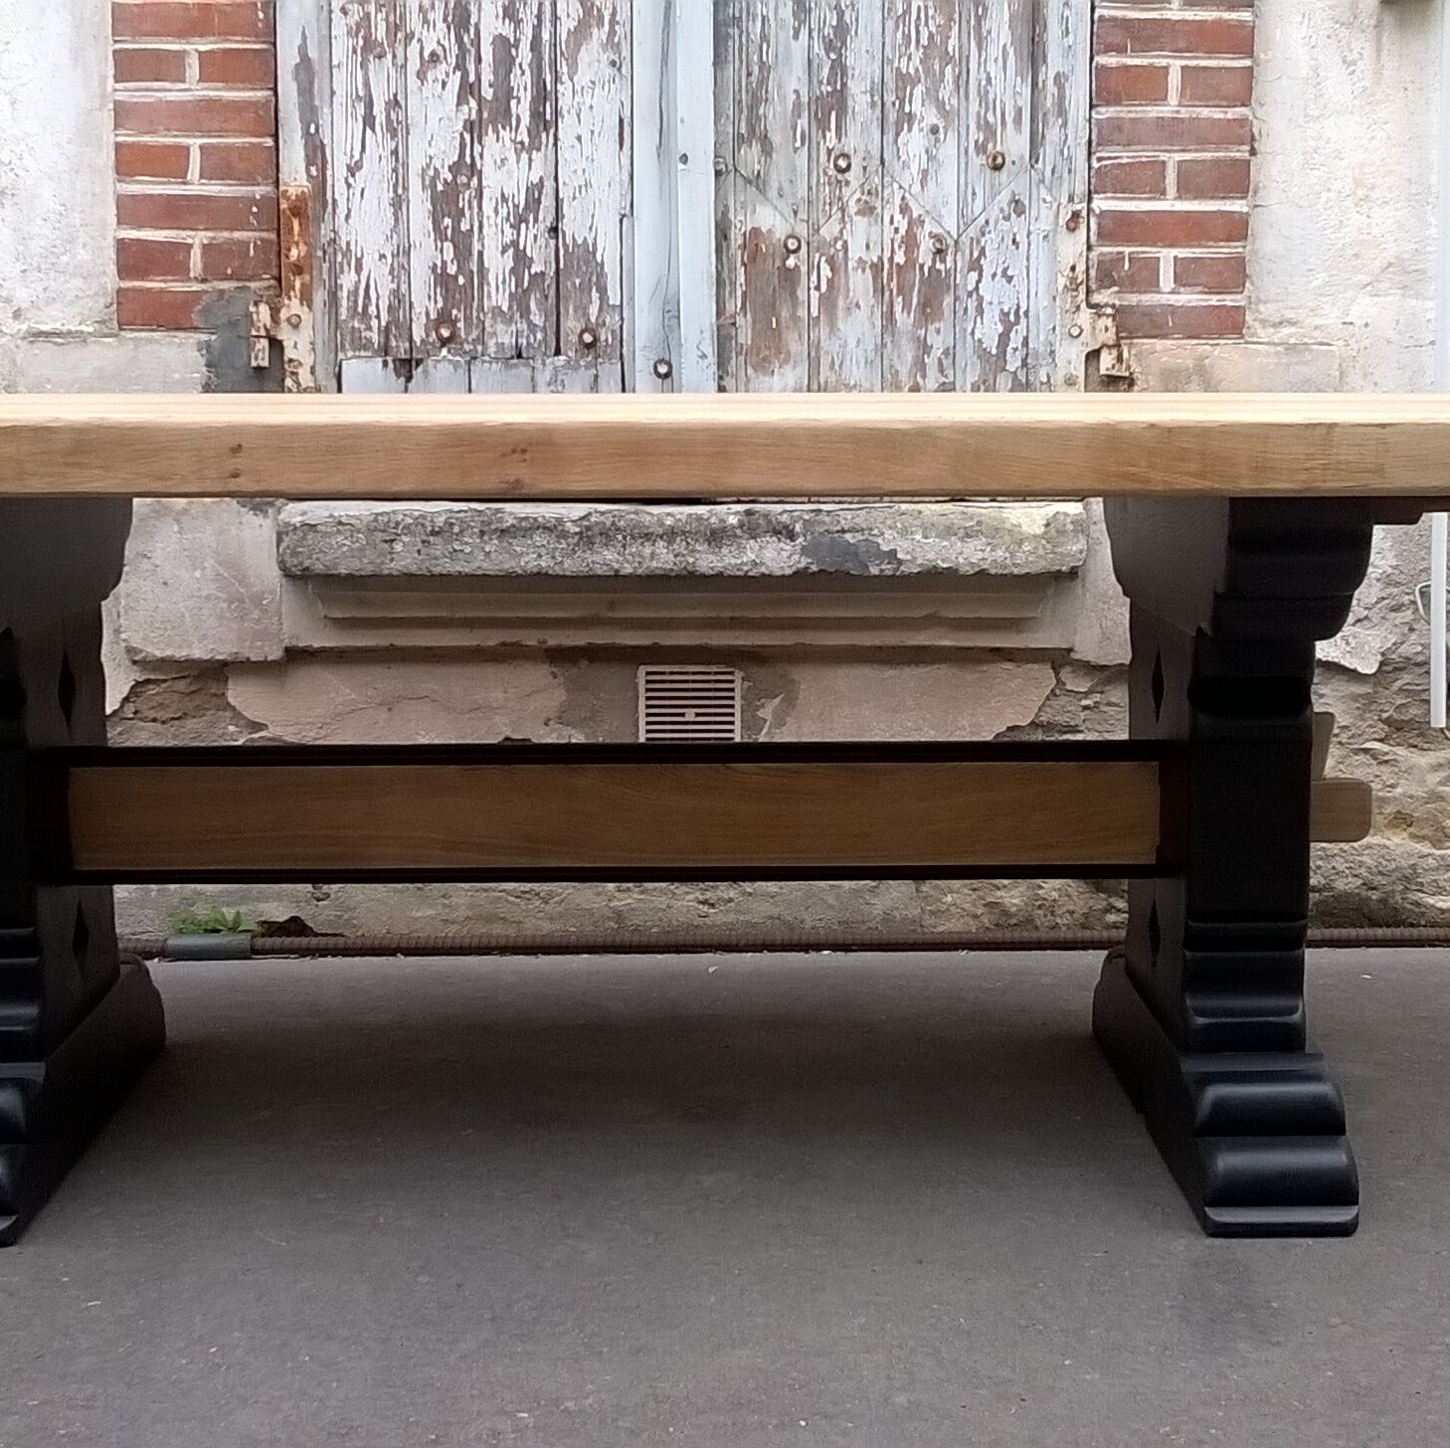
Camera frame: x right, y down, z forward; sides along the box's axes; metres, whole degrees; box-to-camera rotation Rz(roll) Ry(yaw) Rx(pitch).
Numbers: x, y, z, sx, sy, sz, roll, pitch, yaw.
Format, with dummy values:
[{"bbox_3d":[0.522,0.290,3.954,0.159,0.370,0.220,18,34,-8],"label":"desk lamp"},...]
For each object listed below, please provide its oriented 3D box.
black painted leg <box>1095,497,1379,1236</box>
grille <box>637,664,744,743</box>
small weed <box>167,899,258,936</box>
[{"bbox_3d":[0.524,0.080,2.394,0.146,0.718,0.624,0,10,-1],"label":"black painted leg"},{"bbox_3d":[-0.047,-0.013,3.120,0.146,0.138,0.018,0,10,-1],"label":"grille"},{"bbox_3d":[-0.715,0.272,3.140,0.125,0.060,0.080,0,10,-1],"label":"small weed"}]

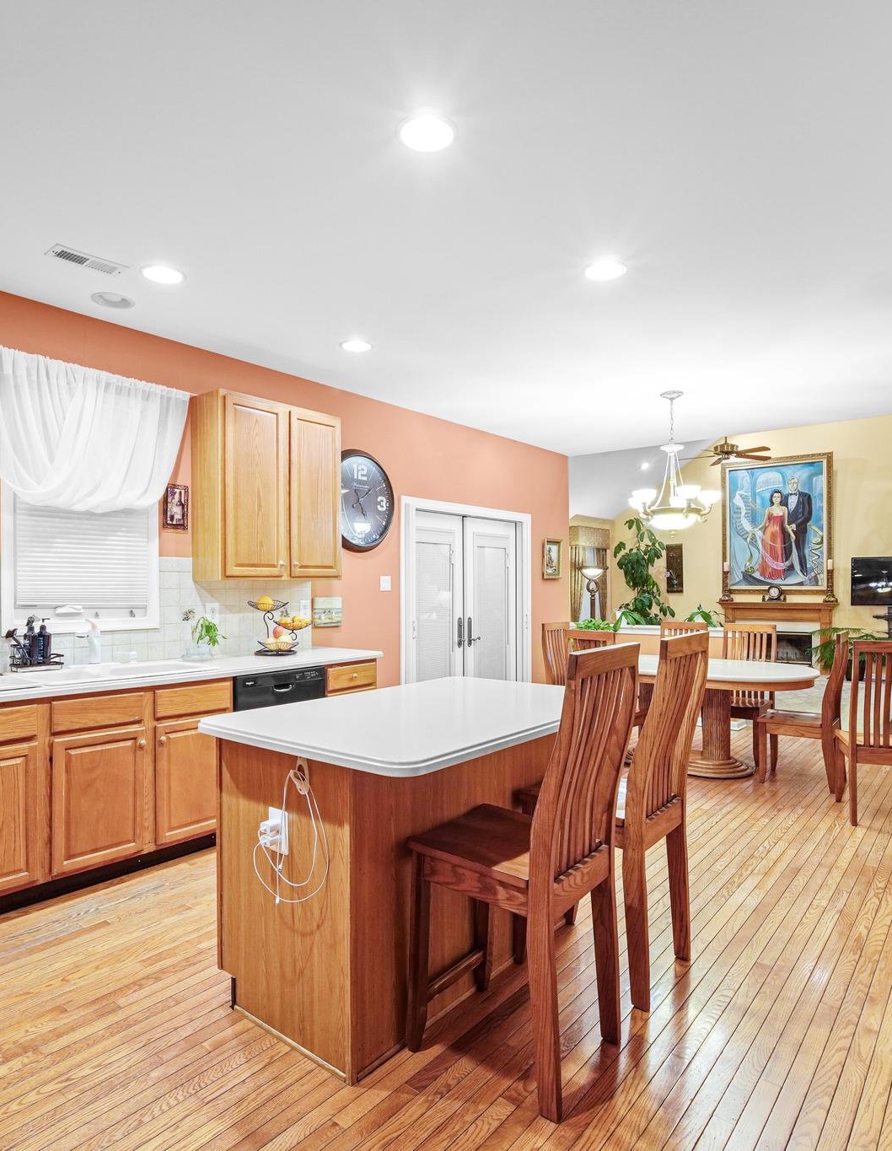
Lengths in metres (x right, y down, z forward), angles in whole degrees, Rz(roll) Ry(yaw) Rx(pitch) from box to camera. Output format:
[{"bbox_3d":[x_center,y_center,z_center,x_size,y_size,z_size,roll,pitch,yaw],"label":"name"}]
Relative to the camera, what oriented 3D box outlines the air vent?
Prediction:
[{"bbox_3d":[-1.543,-1.352,2.685,0.145,0.015,0.285,-1,-1,39],"label":"air vent"}]

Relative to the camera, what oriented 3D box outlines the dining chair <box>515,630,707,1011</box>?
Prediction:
[{"bbox_3d":[0.591,0.809,2.267,0.530,1.180,0.410,-1,-1,39],"label":"dining chair"}]

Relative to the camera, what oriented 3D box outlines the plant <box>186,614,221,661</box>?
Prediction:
[{"bbox_3d":[-1.414,0.368,3.620,0.170,0.270,0.180,-1,-1,41],"label":"plant"}]

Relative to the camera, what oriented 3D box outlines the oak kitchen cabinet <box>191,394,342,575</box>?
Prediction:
[{"bbox_3d":[-1.069,-0.503,3.871,0.345,1.067,0.840,0,-1,42],"label":"oak kitchen cabinet"}]

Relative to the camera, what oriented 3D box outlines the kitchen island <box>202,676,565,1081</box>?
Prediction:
[{"bbox_3d":[-0.013,0.936,2.284,0.890,0.914,1.330,0,0,39],"label":"kitchen island"}]

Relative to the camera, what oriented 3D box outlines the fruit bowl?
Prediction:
[{"bbox_3d":[-1.047,0.313,3.884,0.270,0.350,0.360,0,-1,42],"label":"fruit bowl"}]

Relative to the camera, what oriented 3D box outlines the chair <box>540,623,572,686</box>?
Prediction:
[{"bbox_3d":[1.142,0.916,5.100,0.510,1.040,0.420,-1,-1,39],"label":"chair"}]

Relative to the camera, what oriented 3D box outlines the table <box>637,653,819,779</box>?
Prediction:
[{"bbox_3d":[1.764,1.040,4.639,1.620,0.745,1.070,0,0,39],"label":"table"}]

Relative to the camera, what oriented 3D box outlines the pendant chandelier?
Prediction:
[{"bbox_3d":[1.668,-0.811,4.592,0.640,1.040,0.640,0,-1,42],"label":"pendant chandelier"}]

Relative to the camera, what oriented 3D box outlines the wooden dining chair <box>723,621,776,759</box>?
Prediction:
[{"bbox_3d":[2.315,0.913,4.847,0.420,1.040,0.510,-1,-1,40],"label":"wooden dining chair"}]

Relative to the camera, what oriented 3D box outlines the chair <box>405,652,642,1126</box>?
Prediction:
[{"bbox_3d":[0.223,0.804,1.852,0.530,1.180,0.410,-1,-1,39],"label":"chair"}]

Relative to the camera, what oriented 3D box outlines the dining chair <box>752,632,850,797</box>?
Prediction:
[{"bbox_3d":[2.419,0.896,4.255,0.530,1.030,0.440,0,0,37],"label":"dining chair"}]

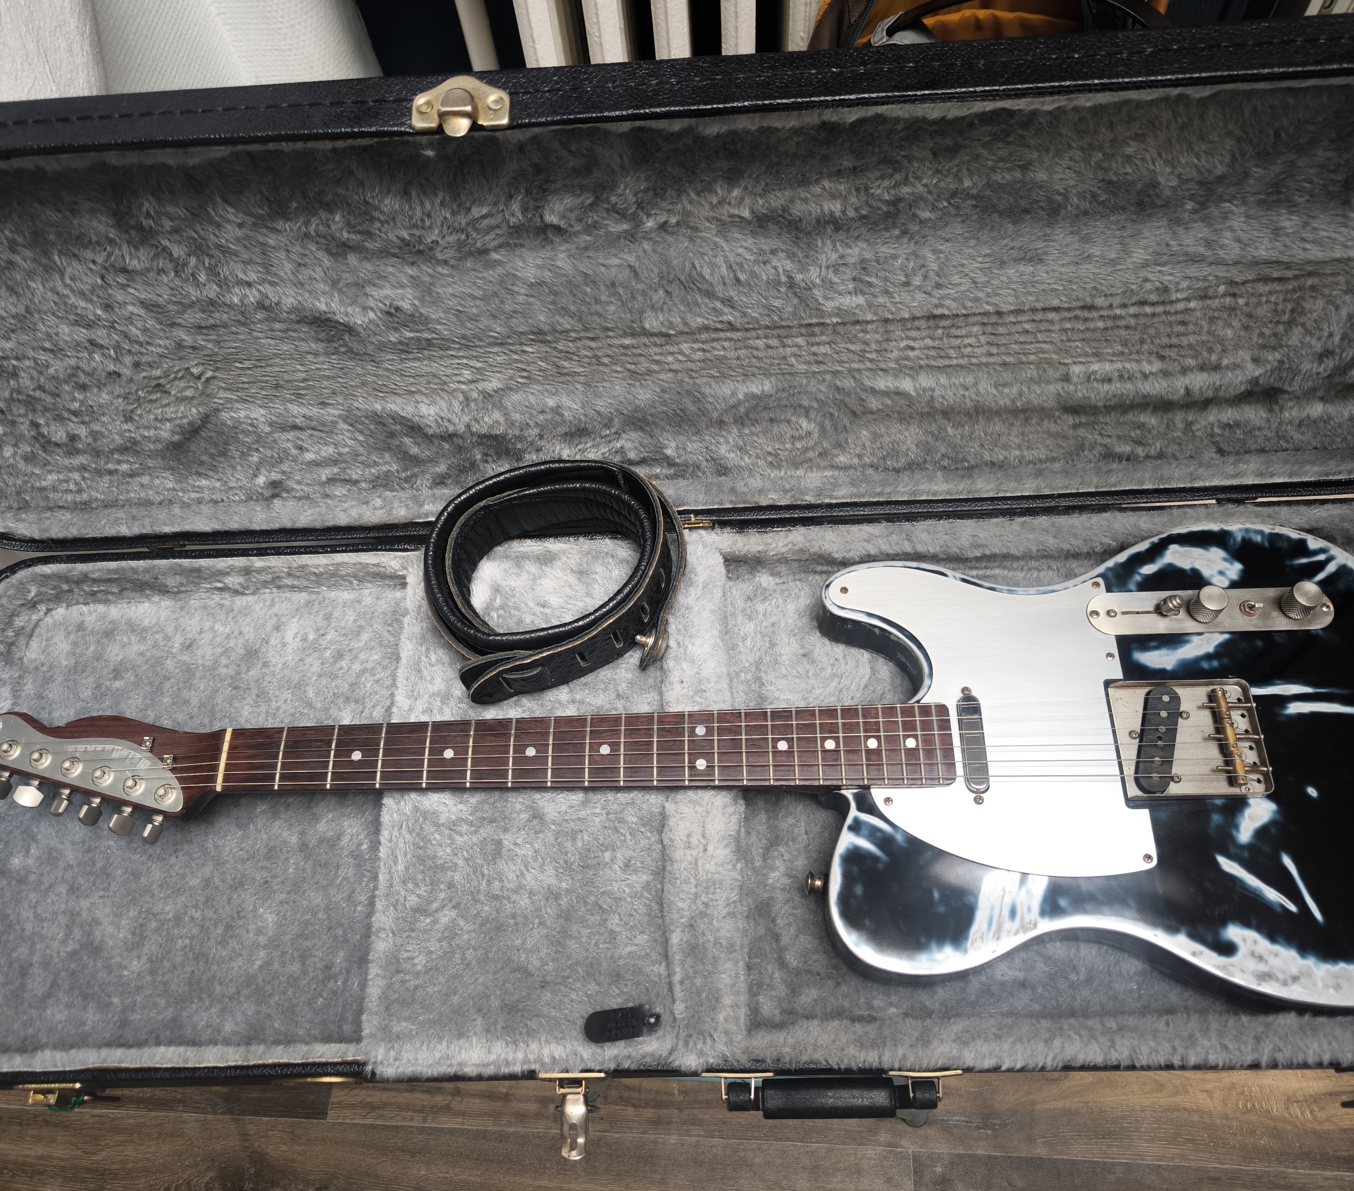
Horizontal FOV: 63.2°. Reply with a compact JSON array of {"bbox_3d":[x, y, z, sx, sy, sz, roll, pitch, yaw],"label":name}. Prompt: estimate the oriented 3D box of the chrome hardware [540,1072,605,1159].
[{"bbox_3d":[-0.059,0.297,0.628,0.038,0.028,0.045,-2,63,3],"label":"chrome hardware"}]

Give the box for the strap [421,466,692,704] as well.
[{"bbox_3d":[-0.080,-0.008,0.756,0.175,0.070,0.152,-2,63,3],"label":"strap"}]

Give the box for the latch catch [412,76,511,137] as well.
[{"bbox_3d":[-0.090,-0.207,0.457,0.041,0.011,0.031,-2,66,3],"label":"latch catch"}]

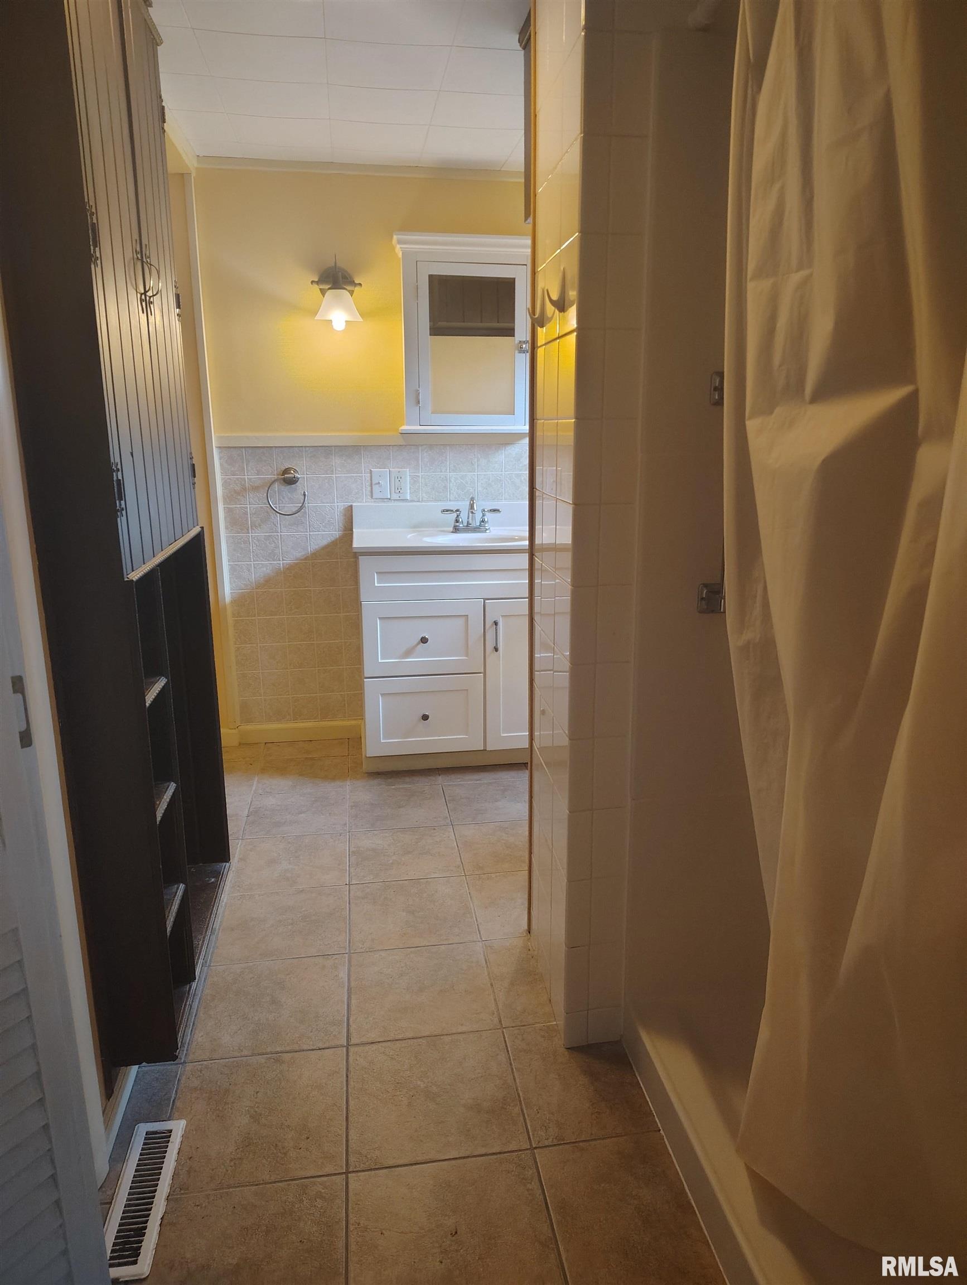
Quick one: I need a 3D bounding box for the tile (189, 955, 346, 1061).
[{"bbox_3d":[-0.478,0.829,2.041,0.330,0.010,0.330,-3,15,-8],"label":"tile"}]

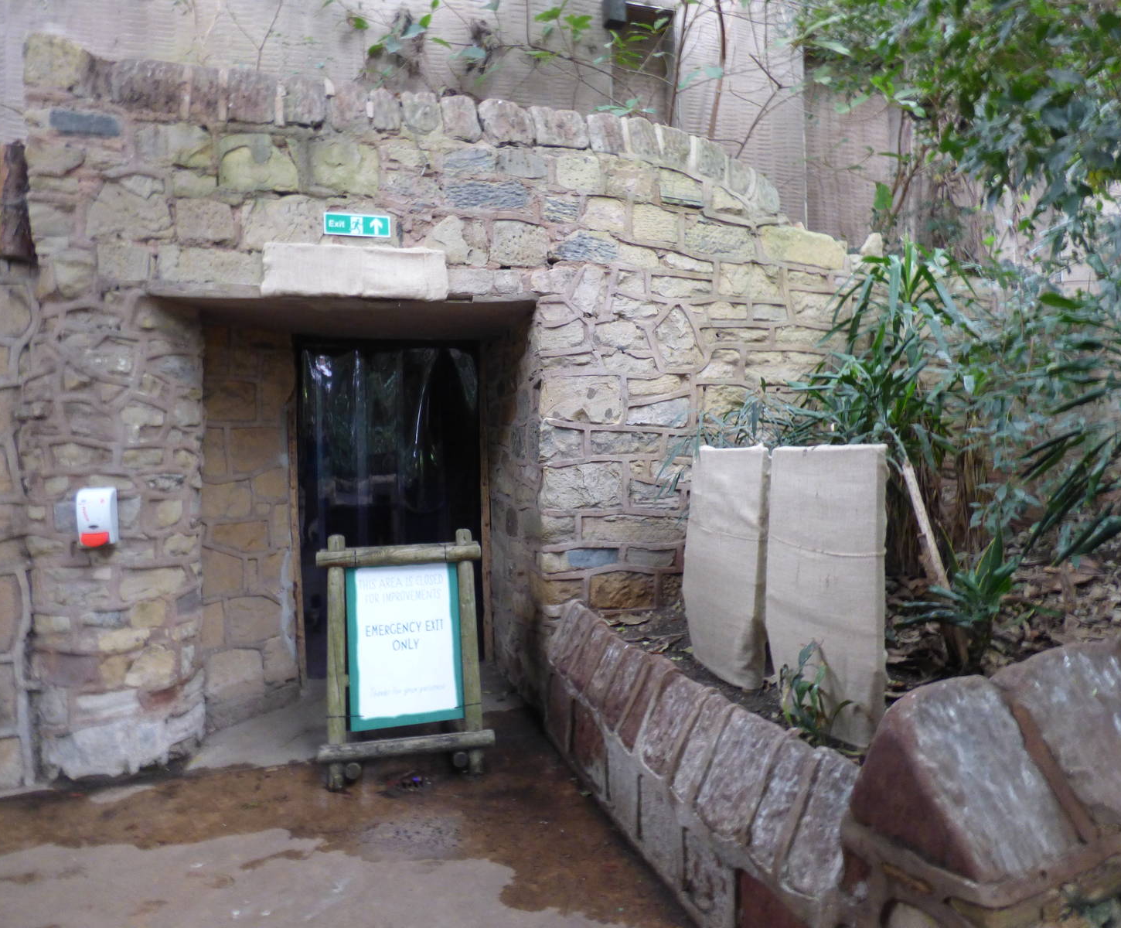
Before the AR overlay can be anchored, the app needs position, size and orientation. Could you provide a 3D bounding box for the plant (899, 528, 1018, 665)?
[{"bbox_3d":[1.538,0.522,2.750,0.420,0.500,0.400,-1,1,0],"label":"plant"}]

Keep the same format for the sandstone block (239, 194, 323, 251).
[{"bbox_3d":[-1.295,-1.105,3.361,0.349,0.241,0.200,-1,1,-14],"label":"sandstone block"}]

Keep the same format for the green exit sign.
[{"bbox_3d":[-0.947,-1.115,3.341,0.300,0.100,0.012,-1,1,-11],"label":"green exit sign"}]

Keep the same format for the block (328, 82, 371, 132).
[{"bbox_3d":[-1.005,-1.666,3.428,0.181,0.220,0.200,-1,1,-14],"label":"block"}]

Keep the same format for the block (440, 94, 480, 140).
[{"bbox_3d":[-0.505,-1.673,3.553,0.186,0.201,0.200,-1,1,-14],"label":"block"}]

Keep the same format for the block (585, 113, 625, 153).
[{"bbox_3d":[0.186,-1.627,3.600,0.188,0.185,0.200,-1,2,-18],"label":"block"}]

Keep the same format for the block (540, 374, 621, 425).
[{"bbox_3d":[0.090,-0.327,3.681,0.412,0.251,0.140,-1,1,-12],"label":"block"}]

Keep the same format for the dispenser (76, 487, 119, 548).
[{"bbox_3d":[-1.959,0.224,3.027,0.120,0.240,0.115,-1,1,-16],"label":"dispenser"}]

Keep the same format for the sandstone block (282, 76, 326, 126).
[{"bbox_3d":[-1.204,-1.667,3.399,0.181,0.220,0.250,-1,1,-14],"label":"sandstone block"}]

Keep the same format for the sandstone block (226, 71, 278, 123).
[{"bbox_3d":[-1.420,-1.657,3.345,0.207,0.234,0.250,-1,1,-14],"label":"sandstone block"}]

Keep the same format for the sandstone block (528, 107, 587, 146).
[{"bbox_3d":[-0.026,-1.629,3.546,0.280,0.187,0.200,-1,2,-10],"label":"sandstone block"}]

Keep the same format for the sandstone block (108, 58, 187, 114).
[{"bbox_3d":[-1.833,-1.650,3.242,0.305,0.234,0.250,-1,1,-14],"label":"sandstone block"}]

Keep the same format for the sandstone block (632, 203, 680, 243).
[{"bbox_3d":[0.456,-1.221,3.688,0.275,0.171,0.150,-1,2,-23],"label":"sandstone block"}]

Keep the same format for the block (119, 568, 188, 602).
[{"bbox_3d":[-1.696,0.498,3.018,0.252,0.120,0.140,-1,2,-14],"label":"block"}]

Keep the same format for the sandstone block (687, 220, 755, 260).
[{"bbox_3d":[0.815,-1.183,3.845,0.434,0.163,0.160,-1,2,-23],"label":"sandstone block"}]

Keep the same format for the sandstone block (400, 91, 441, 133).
[{"bbox_3d":[-0.671,-1.643,3.429,0.181,0.194,0.200,-1,2,-10],"label":"sandstone block"}]

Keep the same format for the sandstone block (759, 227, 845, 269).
[{"bbox_3d":[1.381,-1.268,4.295,0.624,0.231,0.240,-2,1,-23],"label":"sandstone block"}]

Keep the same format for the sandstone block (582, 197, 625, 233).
[{"bbox_3d":[0.187,-1.227,3.588,0.219,0.157,0.150,-1,2,-18],"label":"sandstone block"}]

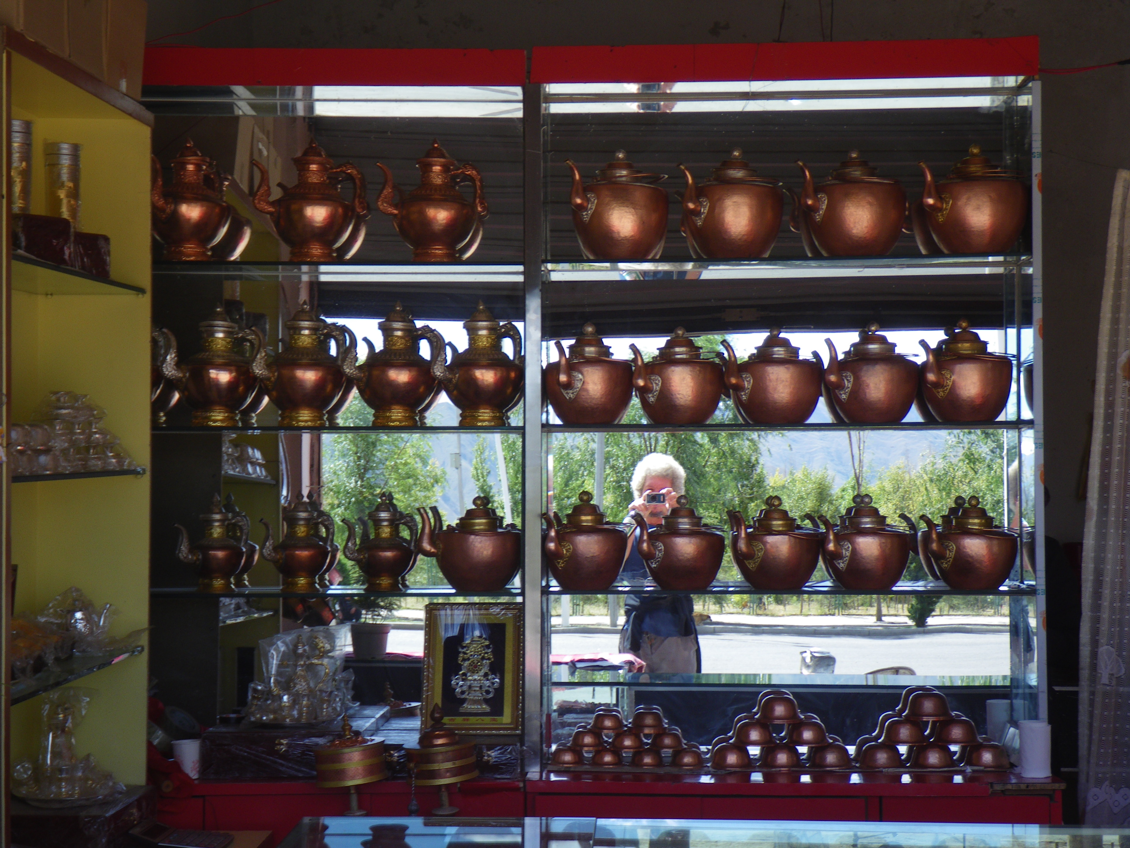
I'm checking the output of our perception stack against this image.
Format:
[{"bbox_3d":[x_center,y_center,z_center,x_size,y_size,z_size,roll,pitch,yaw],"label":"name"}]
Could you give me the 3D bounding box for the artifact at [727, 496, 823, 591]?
[{"bbox_3d":[0.450,0.256,4.354,0.215,0.201,0.252,-2,-2,43],"label":"artifact"}]

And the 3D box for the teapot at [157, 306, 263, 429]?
[{"bbox_3d":[-0.784,-0.133,4.531,0.252,0.274,0.190,1,-3,-38],"label":"teapot"}]

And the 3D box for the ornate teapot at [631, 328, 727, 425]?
[{"bbox_3d":[0.239,-0.103,4.377,0.252,0.213,0.211,1,-2,-44],"label":"ornate teapot"}]

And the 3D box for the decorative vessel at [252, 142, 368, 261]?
[{"bbox_3d":[-0.559,-0.485,4.450,0.264,0.274,0.177,1,-2,-25],"label":"decorative vessel"}]

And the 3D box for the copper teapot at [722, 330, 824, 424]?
[{"bbox_3d":[0.455,-0.106,4.473,0.242,0.212,0.198,1,-3,-38],"label":"copper teapot"}]

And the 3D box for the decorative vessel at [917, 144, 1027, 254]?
[{"bbox_3d":[0.892,-0.495,4.450,0.270,0.241,0.224,1,-2,-36],"label":"decorative vessel"}]

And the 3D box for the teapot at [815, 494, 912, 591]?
[{"bbox_3d":[0.640,0.254,4.345,0.247,0.204,0.206,1,-2,-41],"label":"teapot"}]

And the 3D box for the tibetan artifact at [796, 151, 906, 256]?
[{"bbox_3d":[0.627,-0.486,4.460,0.270,0.231,0.224,1,-3,-39],"label":"tibetan artifact"}]

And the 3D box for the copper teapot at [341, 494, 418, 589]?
[{"bbox_3d":[-0.411,0.265,4.549,0.188,0.221,0.133,2,-3,-39],"label":"copper teapot"}]

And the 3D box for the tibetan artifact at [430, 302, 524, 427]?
[{"bbox_3d":[-0.193,-0.134,4.511,0.243,0.277,0.183,1,-3,-38],"label":"tibetan artifact"}]

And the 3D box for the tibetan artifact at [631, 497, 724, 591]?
[{"bbox_3d":[0.249,0.262,4.473,0.228,0.209,0.186,2,-3,-44],"label":"tibetan artifact"}]

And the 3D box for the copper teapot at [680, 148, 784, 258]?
[{"bbox_3d":[0.360,-0.477,4.387,0.259,0.249,0.230,1,-2,-33],"label":"copper teapot"}]

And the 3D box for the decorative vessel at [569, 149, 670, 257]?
[{"bbox_3d":[0.113,-0.475,4.395,0.259,0.246,0.230,1,-2,-40],"label":"decorative vessel"}]

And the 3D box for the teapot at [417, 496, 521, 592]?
[{"bbox_3d":[-0.209,0.265,4.478,0.230,0.210,0.188,0,-2,-9],"label":"teapot"}]

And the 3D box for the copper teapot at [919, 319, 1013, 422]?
[{"bbox_3d":[0.860,-0.114,4.351,0.252,0.224,0.215,1,-2,-41],"label":"copper teapot"}]

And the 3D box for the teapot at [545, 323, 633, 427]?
[{"bbox_3d":[0.050,-0.109,4.382,0.211,0.224,0.252,-1,-2,30],"label":"teapot"}]

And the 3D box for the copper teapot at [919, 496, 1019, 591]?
[{"bbox_3d":[0.885,0.262,4.448,0.237,0.206,0.193,1,-2,-34],"label":"copper teapot"}]

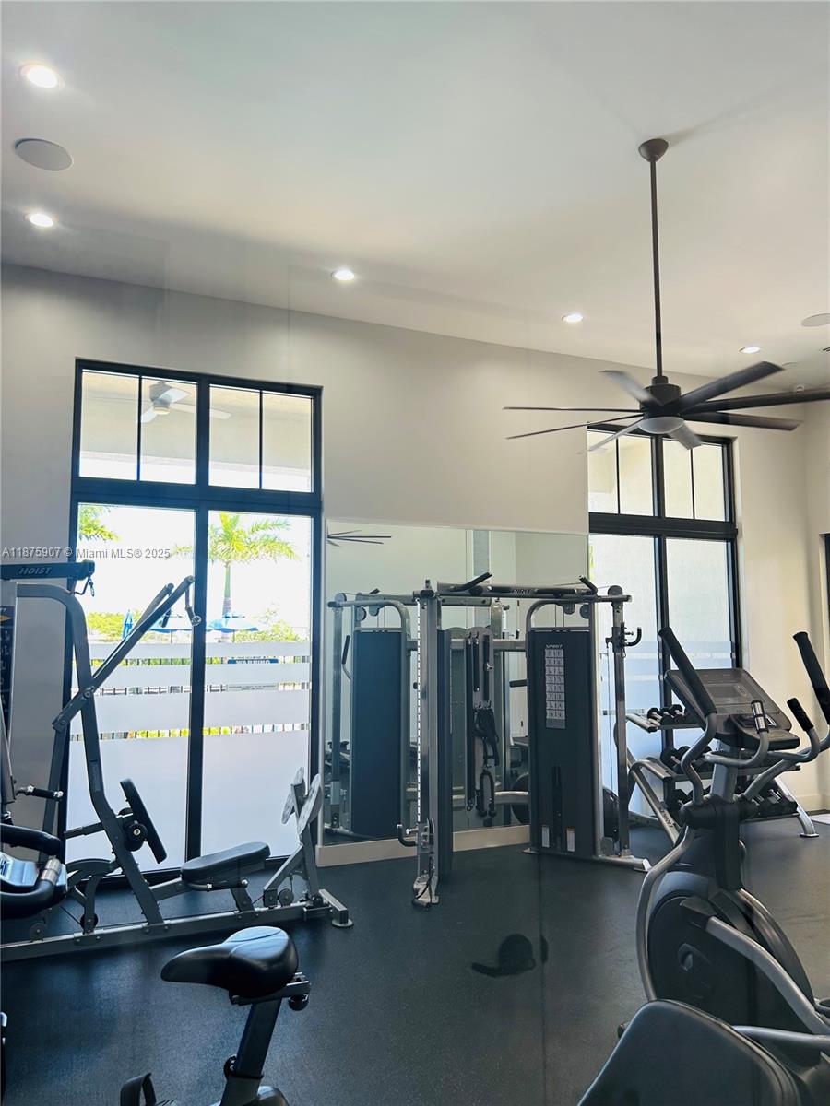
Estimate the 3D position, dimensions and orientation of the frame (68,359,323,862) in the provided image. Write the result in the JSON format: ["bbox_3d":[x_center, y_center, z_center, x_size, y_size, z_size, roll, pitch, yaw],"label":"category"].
[{"bbox_3d":[-1.559,0.492,6.026,1.788,3.614,0.122,2,-6,-23],"label":"frame"}]

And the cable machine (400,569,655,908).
[{"bbox_3d":[0.693,1.260,6.130,1.951,2.109,0.910,2,-6,-23],"label":"cable machine"}]

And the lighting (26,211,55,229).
[{"bbox_3d":[-2.238,-1.996,4.981,0.175,0.030,0.175,2,-6,-23],"label":"lighting"}]

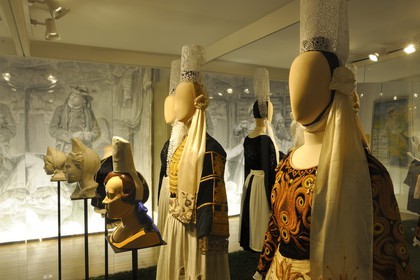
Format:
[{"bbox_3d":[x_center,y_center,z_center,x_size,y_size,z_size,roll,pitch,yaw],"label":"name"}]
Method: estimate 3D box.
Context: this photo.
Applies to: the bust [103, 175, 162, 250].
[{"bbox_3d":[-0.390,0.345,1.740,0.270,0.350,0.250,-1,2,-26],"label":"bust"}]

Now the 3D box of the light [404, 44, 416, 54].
[{"bbox_3d":[2.400,-1.083,4.050,0.130,0.120,0.130,1,2,27],"label":"light"}]

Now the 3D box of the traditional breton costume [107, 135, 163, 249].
[{"bbox_3d":[-0.390,0.255,1.740,0.270,0.540,0.250,-1,2,-26],"label":"traditional breton costume"}]

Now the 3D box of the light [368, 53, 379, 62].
[{"bbox_3d":[2.175,-1.097,4.500,0.130,0.120,0.130,1,2,27],"label":"light"}]

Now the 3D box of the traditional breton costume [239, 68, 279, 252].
[{"bbox_3d":[0.505,0.209,3.450,0.430,1.850,0.400,2,3,41],"label":"traditional breton costume"}]

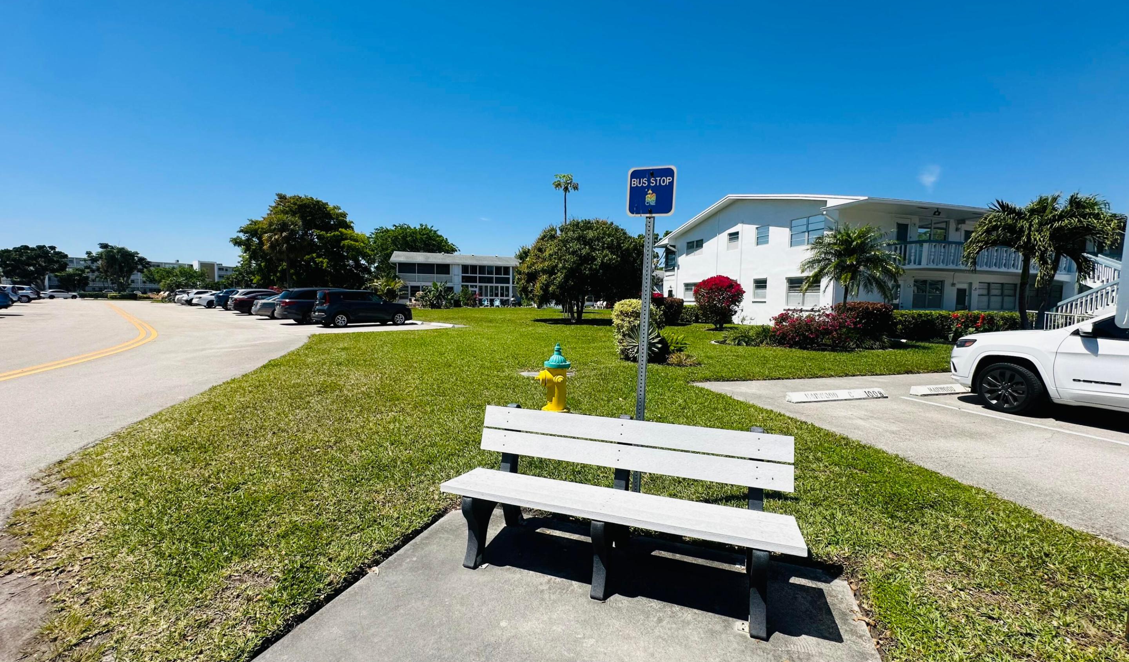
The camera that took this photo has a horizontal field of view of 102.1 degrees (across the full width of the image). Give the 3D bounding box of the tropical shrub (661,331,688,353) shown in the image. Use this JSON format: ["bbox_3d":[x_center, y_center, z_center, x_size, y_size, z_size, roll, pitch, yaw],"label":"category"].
[{"bbox_3d":[2.720,0.323,11.400,0.780,0.740,0.780,2,4,13],"label":"tropical shrub"}]

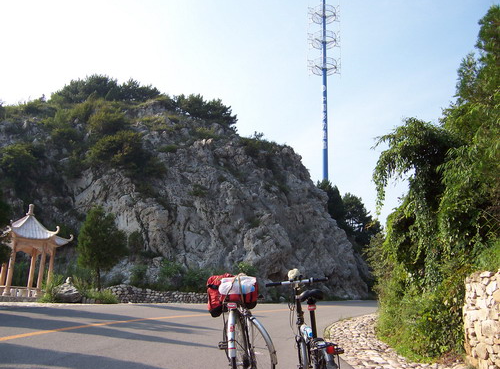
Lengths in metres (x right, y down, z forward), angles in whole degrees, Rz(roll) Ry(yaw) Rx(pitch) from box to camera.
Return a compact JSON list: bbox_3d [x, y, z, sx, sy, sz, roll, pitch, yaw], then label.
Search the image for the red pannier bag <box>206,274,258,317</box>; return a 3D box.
[{"bbox_3d":[-0.124,0.807,3.480,0.345,0.290,0.320,-5,-13,7],"label":"red pannier bag"}]

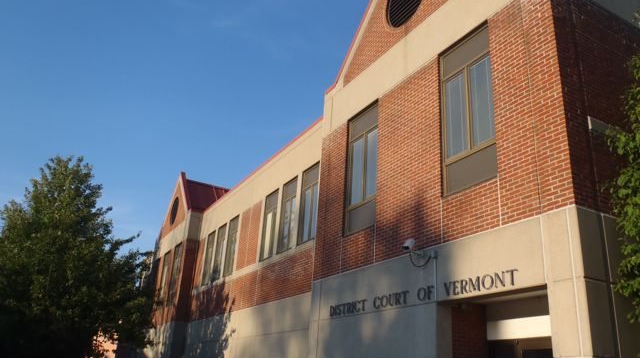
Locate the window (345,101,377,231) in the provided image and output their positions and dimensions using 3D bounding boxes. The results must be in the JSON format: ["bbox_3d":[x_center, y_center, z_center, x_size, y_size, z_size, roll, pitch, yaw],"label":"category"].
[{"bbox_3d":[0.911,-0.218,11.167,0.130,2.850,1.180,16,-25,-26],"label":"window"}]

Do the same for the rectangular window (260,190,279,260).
[{"bbox_3d":[-1.605,1.546,16.956,0.120,2.240,1.040,15,-25,-26],"label":"rectangular window"}]

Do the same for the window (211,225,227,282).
[{"bbox_3d":[-3.869,2.906,20.228,0.130,2.190,1.000,16,-25,-26],"label":"window"}]

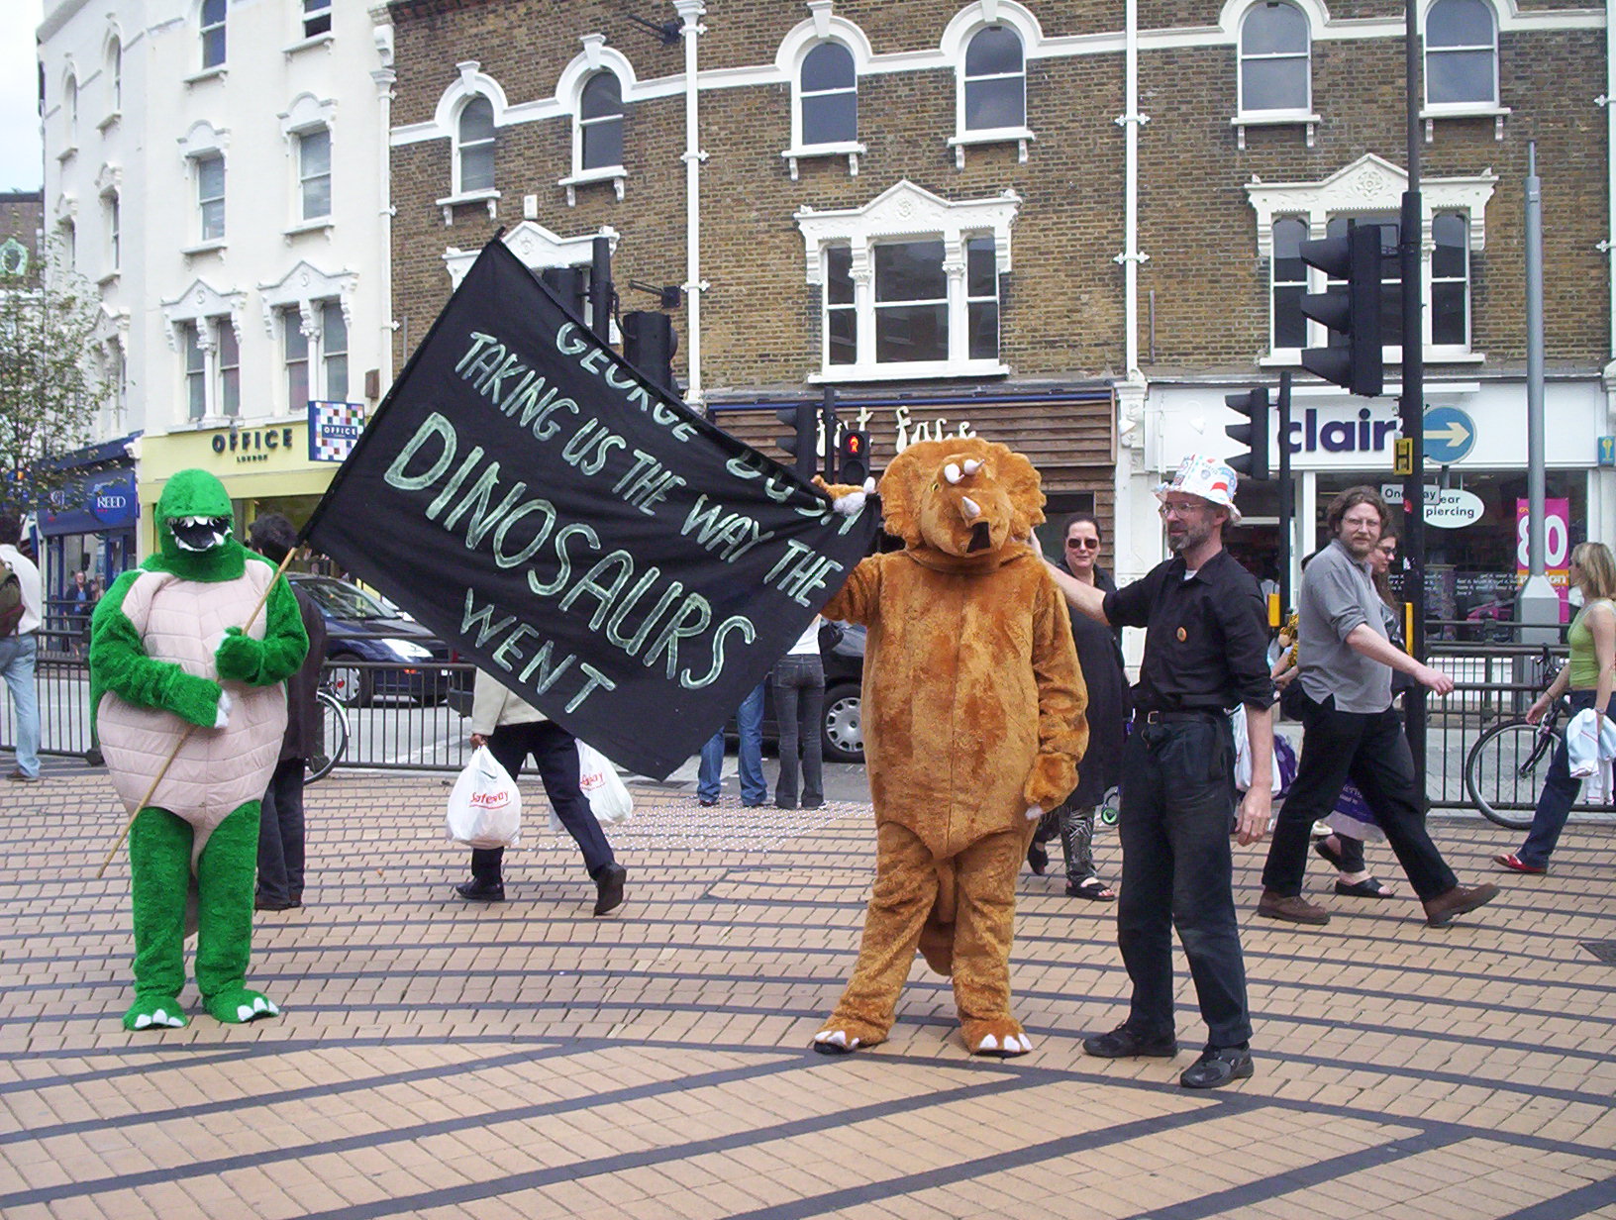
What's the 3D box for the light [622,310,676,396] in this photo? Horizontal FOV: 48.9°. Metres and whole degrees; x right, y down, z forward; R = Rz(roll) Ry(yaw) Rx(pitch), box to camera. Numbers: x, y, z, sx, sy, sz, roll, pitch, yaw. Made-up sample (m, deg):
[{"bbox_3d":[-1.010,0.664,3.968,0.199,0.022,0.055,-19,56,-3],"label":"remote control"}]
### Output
[{"bbox_3d":[-1.042,-1.629,11.700,0.310,0.660,0.300,0,3,14],"label":"light"}]

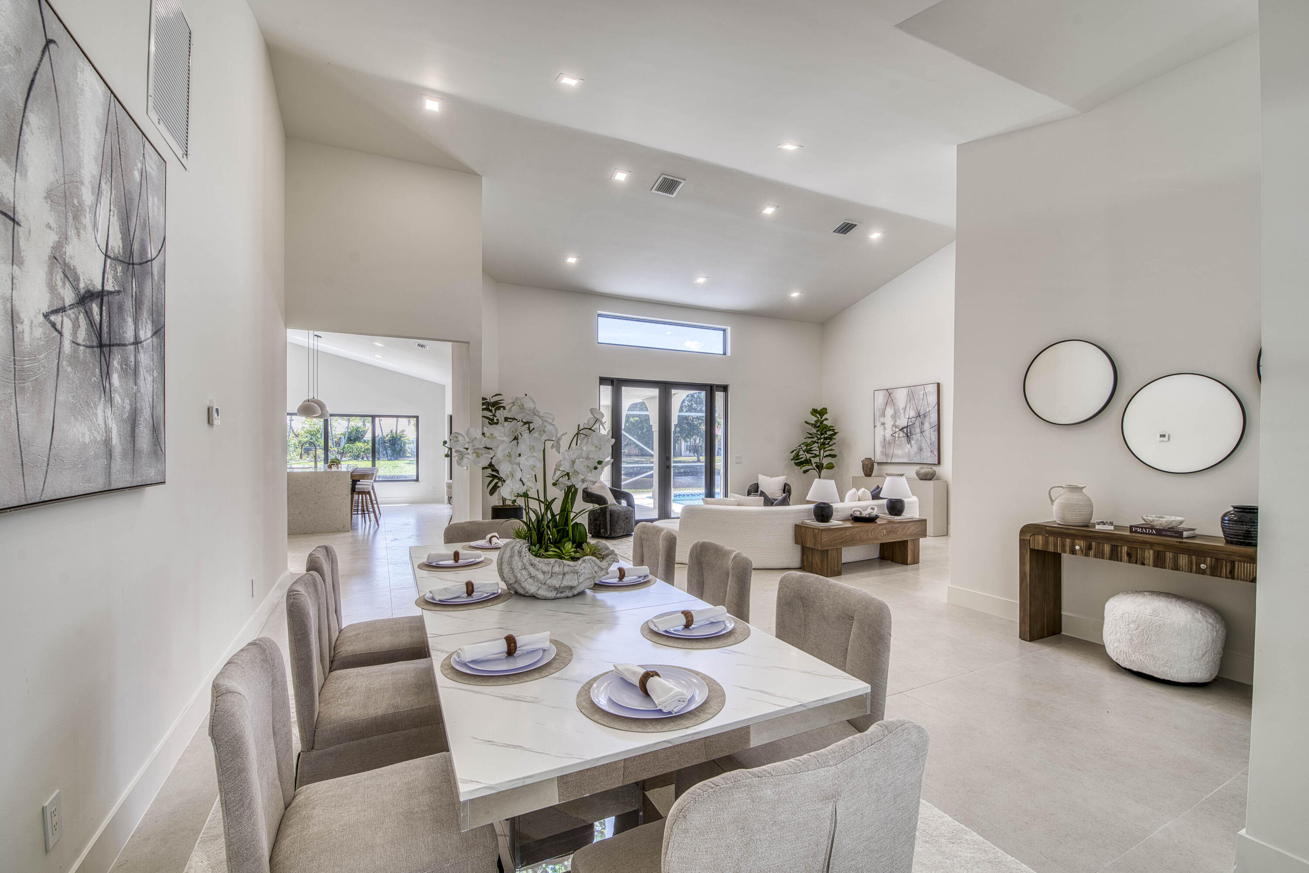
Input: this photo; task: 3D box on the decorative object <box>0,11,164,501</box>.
[{"bbox_3d":[-1.647,-0.451,1.578,0.045,1.250,1.180,0,-1,-26],"label":"decorative object"}]

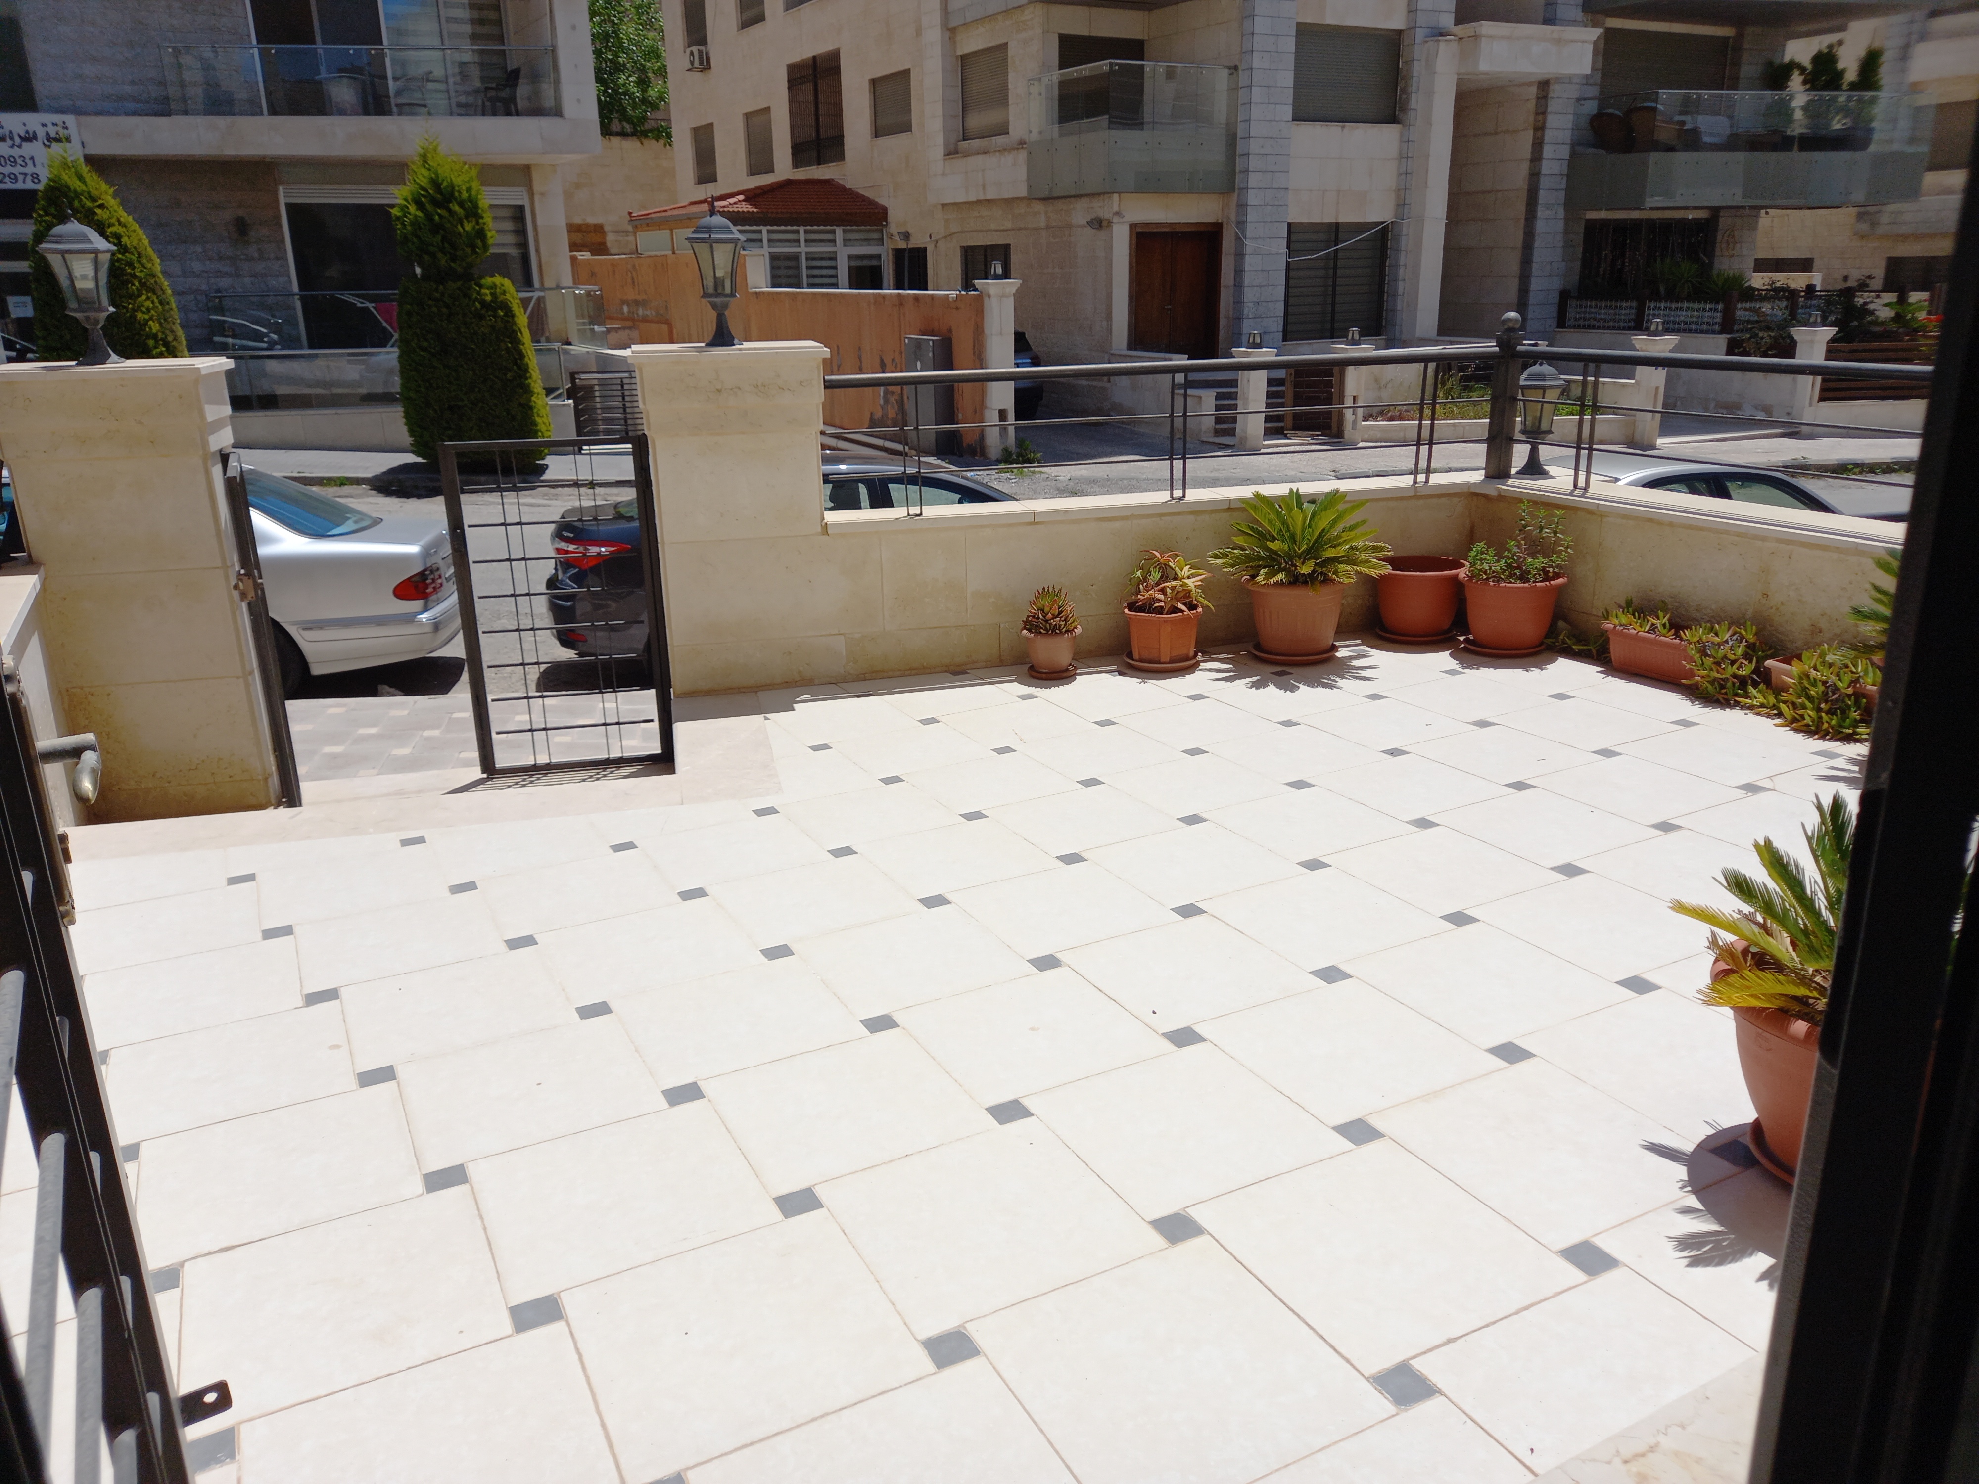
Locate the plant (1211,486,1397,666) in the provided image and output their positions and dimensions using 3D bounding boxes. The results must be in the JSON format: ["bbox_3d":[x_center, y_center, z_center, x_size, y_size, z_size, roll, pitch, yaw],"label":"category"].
[{"bbox_3d":[1.363,-0.726,6.231,0.801,0.734,0.752,3,19,12],"label":"plant"}]

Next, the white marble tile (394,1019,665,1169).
[{"bbox_3d":[-0.843,0.639,2.609,0.410,0.020,0.410,-11,19,-26],"label":"white marble tile"}]

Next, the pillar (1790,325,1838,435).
[{"bbox_3d":[10.912,-4.766,18.784,0.500,1.400,0.500,-5,18,-12],"label":"pillar"}]

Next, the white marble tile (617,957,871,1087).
[{"bbox_3d":[-0.585,0.639,3.290,0.468,0.015,0.468,-10,19,-25],"label":"white marble tile"}]

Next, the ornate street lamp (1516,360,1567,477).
[{"bbox_3d":[2.170,-1.306,5.627,0.213,0.483,0.213,6,19,20],"label":"ornate street lamp"}]

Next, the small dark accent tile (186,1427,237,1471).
[{"bbox_3d":[-1.128,1.034,2.067,0.070,0.015,0.070,-10,19,-25],"label":"small dark accent tile"}]

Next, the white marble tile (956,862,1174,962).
[{"bbox_3d":[0.188,0.447,3.828,0.468,0.015,0.468,-10,19,-25],"label":"white marble tile"}]

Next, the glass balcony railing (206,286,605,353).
[{"bbox_3d":[-8.299,-5.923,20.149,5.600,0.980,0.120,-1,18,0],"label":"glass balcony railing"}]

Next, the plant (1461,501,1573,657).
[{"bbox_3d":[2.016,-0.636,5.487,0.420,0.561,0.410,6,19,20],"label":"plant"}]

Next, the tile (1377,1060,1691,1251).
[{"bbox_3d":[0.997,0.726,2.563,0.445,0.020,0.445,-11,19,-26],"label":"tile"}]

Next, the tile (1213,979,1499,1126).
[{"bbox_3d":[0.752,0.651,3.030,0.457,0.015,0.457,-10,19,-24],"label":"tile"}]

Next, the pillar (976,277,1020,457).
[{"bbox_3d":[0.089,-4.709,17.964,0.500,2.180,0.500,-5,18,-12],"label":"pillar"}]

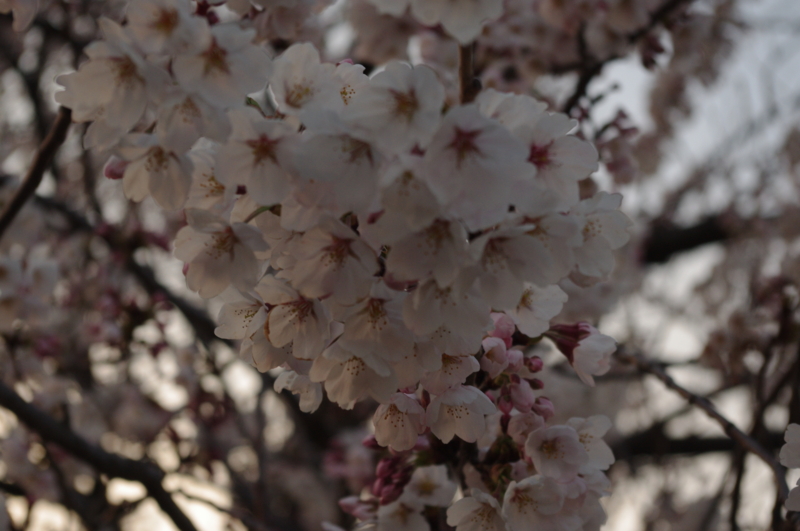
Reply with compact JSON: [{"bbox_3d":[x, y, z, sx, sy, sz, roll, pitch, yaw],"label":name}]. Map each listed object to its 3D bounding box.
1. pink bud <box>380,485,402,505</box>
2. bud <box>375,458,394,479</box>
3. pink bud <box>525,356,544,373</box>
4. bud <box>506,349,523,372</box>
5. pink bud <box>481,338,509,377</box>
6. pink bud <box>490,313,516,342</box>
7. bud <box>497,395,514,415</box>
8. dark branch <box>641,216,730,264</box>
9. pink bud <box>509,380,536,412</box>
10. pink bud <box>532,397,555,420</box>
[{"bbox_3d":[-0.003,0.090,0.715,0.011,0.006,0.006,-44,0,-21],"label":"pink bud"},{"bbox_3d":[-0.006,0.080,0.715,0.006,0.009,0.006,35,-14,0],"label":"bud"},{"bbox_3d":[0.050,0.037,0.680,0.008,0.006,0.006,12,0,40],"label":"pink bud"},{"bbox_3d":[0.043,0.035,0.680,0.007,0.009,0.007,-6,-21,0],"label":"bud"},{"bbox_3d":[0.035,0.034,0.675,0.010,0.014,0.010,-6,-17,0],"label":"pink bud"},{"bbox_3d":[0.039,0.023,0.680,0.009,0.012,0.009,-18,-18,0],"label":"pink bud"},{"bbox_3d":[0.039,0.052,0.675,0.006,0.008,0.006,-3,-14,0],"label":"bud"},{"bbox_3d":[0.346,-0.030,2.200,0.114,0.036,0.036,-14,0,0],"label":"dark branch"},{"bbox_3d":[0.045,0.048,0.675,0.008,0.013,0.008,-26,-15,0],"label":"pink bud"},{"bbox_3d":[0.054,0.053,0.680,0.007,0.010,0.007,-42,-21,0],"label":"pink bud"}]

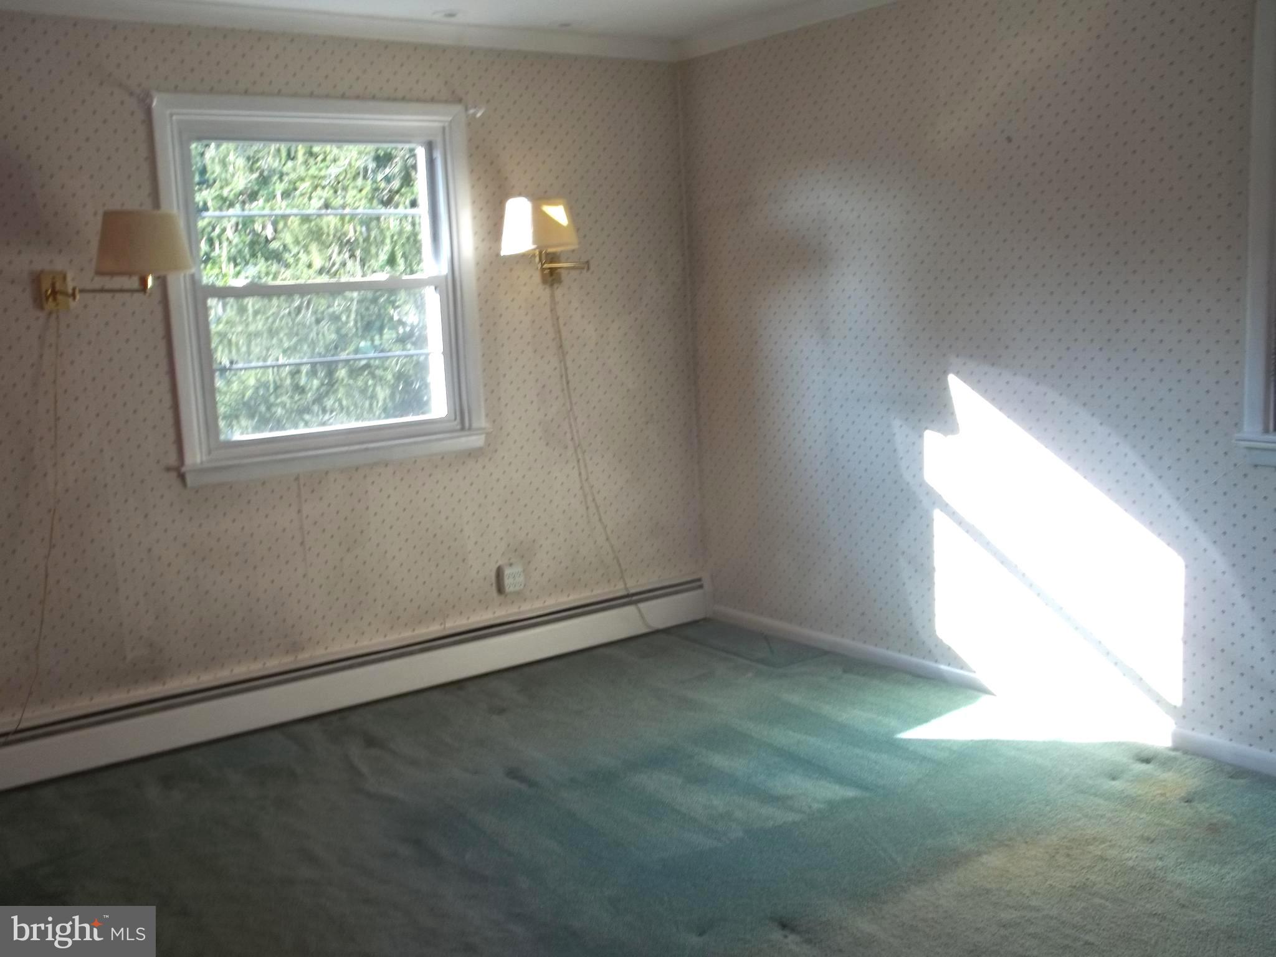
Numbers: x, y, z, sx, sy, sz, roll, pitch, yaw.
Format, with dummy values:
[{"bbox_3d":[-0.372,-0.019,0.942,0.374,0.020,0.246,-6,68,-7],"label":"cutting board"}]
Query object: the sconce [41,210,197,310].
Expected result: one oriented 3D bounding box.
[{"bbox_3d":[-1.543,-0.651,3.628,0.387,0.280,0.369,-9,10,-35],"label":"sconce"}]

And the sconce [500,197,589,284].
[{"bbox_3d":[-0.347,-0.869,4.477,0.358,0.313,0.348,-9,10,-35],"label":"sconce"}]

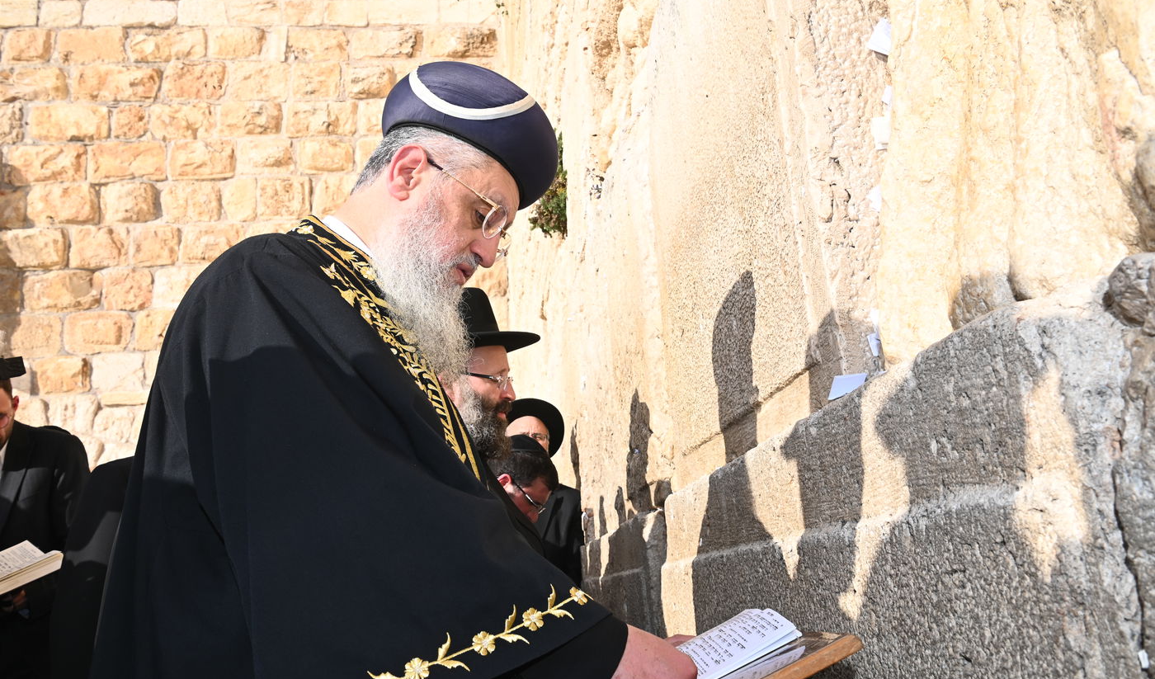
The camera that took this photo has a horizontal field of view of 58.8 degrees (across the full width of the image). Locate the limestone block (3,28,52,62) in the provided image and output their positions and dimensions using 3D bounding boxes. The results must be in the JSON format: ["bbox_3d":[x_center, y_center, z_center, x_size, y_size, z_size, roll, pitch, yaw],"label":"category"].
[{"bbox_3d":[-5.110,-2.704,9.614,0.419,0.335,0.280,-2,-14,-7],"label":"limestone block"}]

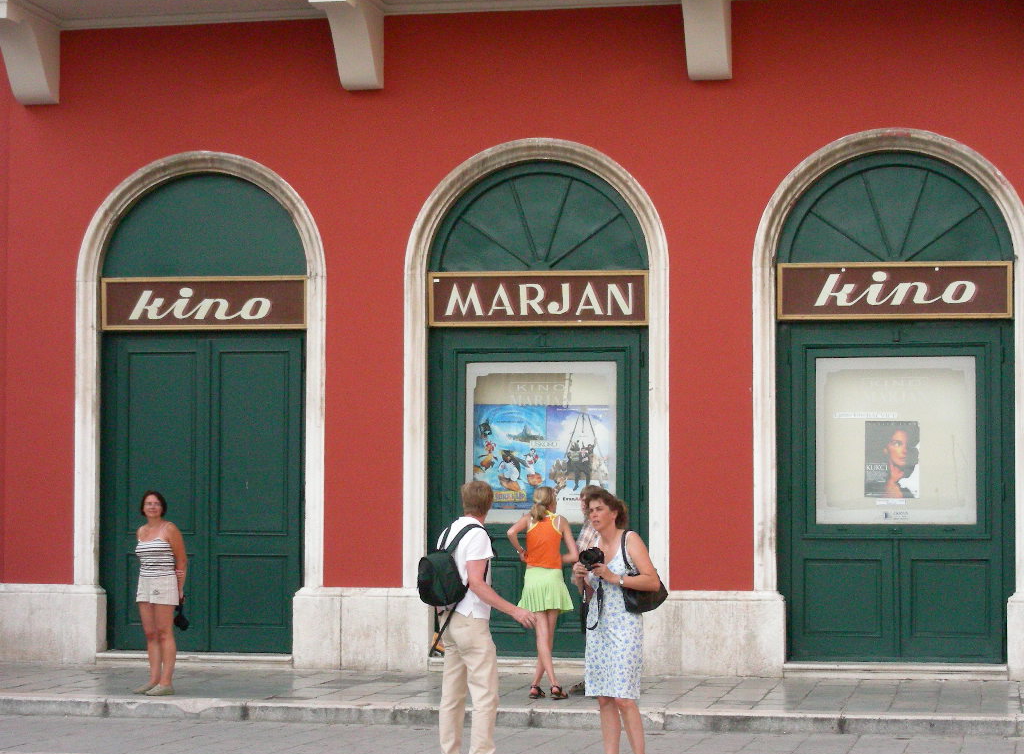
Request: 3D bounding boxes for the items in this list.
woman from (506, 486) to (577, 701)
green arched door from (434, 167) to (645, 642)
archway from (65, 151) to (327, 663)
[{"bbox_3d":[0.253,1.722,18.798,0.540,1.680,0.340,-1,-3,18],"label":"woman"},{"bbox_3d":[0.243,0.282,21.450,2.094,4.566,0.150,-1,-3,12],"label":"green arched door"},{"bbox_3d":[-2.914,0.291,21.984,2.478,4.825,0.300,-1,-3,12],"label":"archway"}]

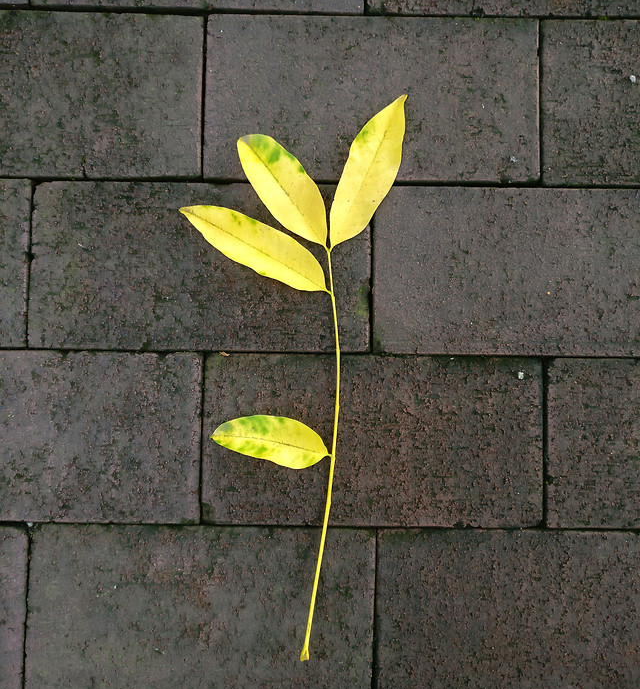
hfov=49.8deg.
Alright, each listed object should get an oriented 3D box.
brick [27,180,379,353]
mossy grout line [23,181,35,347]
[{"bbox_3d":[-0.071,-0.046,0.440,0.203,0.050,0.101,1,88,-1],"label":"brick"},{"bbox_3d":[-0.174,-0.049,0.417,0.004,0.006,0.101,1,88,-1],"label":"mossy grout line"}]

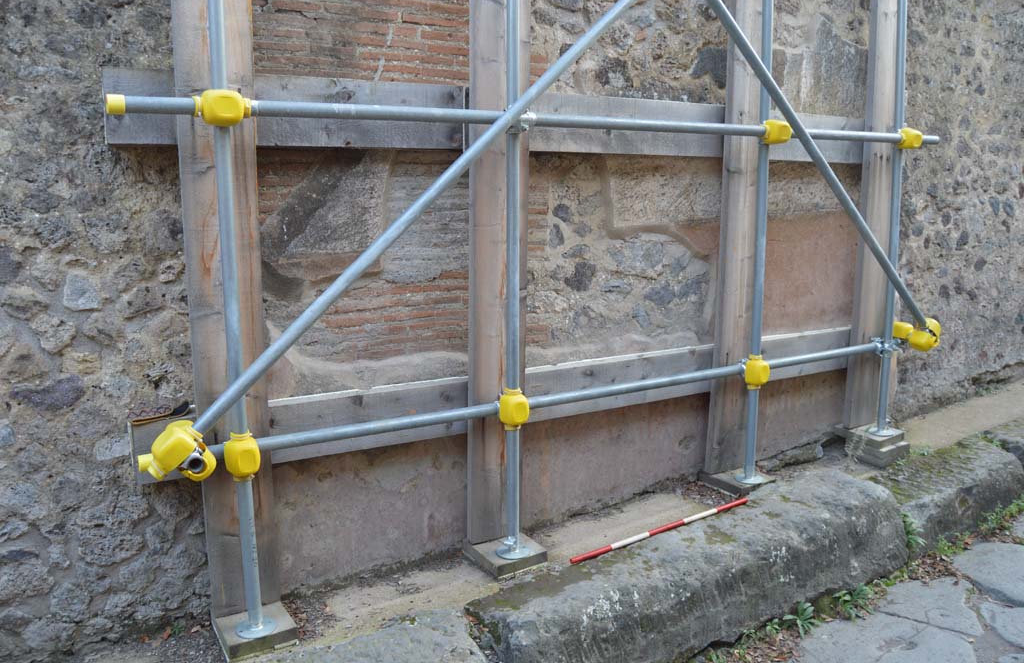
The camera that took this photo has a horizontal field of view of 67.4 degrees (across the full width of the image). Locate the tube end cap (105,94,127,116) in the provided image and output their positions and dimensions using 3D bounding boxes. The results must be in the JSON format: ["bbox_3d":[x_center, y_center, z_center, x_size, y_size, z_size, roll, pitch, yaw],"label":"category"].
[{"bbox_3d":[-1.075,-0.619,2.086,0.054,0.054,0.054,-6,11,-28],"label":"tube end cap"}]

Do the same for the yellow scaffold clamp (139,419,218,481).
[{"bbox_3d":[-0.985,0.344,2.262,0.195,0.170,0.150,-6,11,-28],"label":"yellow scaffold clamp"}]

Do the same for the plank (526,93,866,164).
[{"bbox_3d":[0.894,-0.901,3.468,2.340,0.230,0.050,-6,11,-28],"label":"plank"}]

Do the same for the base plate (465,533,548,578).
[{"bbox_3d":[-0.026,0.882,3.076,0.235,0.050,0.280,-6,11,-28],"label":"base plate"}]

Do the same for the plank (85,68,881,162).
[{"bbox_3d":[0.347,-0.843,3.165,3.580,0.230,0.050,-6,11,-28],"label":"plank"}]

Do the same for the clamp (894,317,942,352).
[{"bbox_3d":[2.123,0.011,4.013,0.155,0.155,0.190,-6,11,-28],"label":"clamp"}]

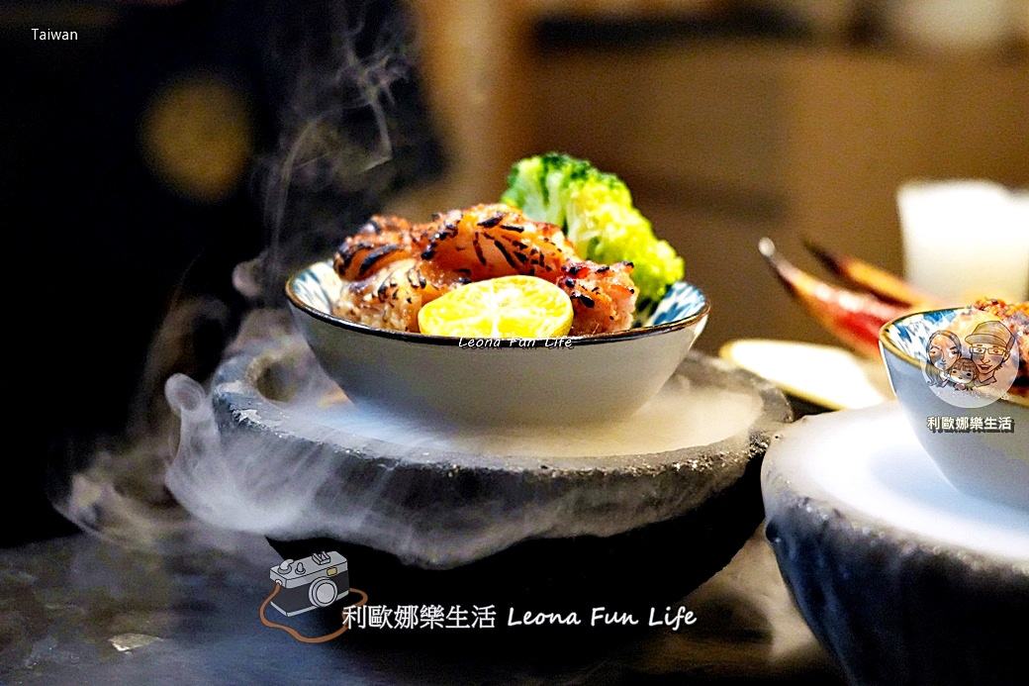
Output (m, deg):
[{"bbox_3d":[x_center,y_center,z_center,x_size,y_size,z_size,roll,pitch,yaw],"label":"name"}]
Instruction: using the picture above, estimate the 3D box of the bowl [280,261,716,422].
[{"bbox_3d":[-0.005,0.007,0.473,0.115,0.043,0.115,2,15,-1],"label":"bowl"}]

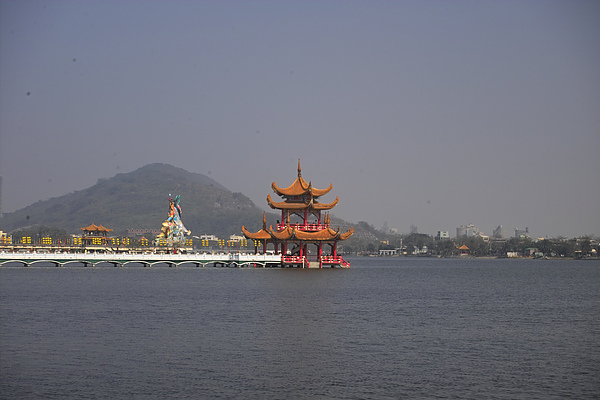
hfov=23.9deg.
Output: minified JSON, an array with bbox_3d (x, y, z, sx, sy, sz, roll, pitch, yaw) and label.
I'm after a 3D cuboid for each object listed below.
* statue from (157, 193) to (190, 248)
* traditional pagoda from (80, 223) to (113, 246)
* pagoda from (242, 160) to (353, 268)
[{"bbox_3d":[-51.300,8.700,575.000,13.500,21.700,11.000,0,-2,-7],"label":"statue"},{"bbox_3d":[-81.200,14.000,565.000,12.800,9.800,11.000,0,-2,0],"label":"traditional pagoda"},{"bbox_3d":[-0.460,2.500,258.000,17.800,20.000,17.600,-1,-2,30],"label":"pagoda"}]

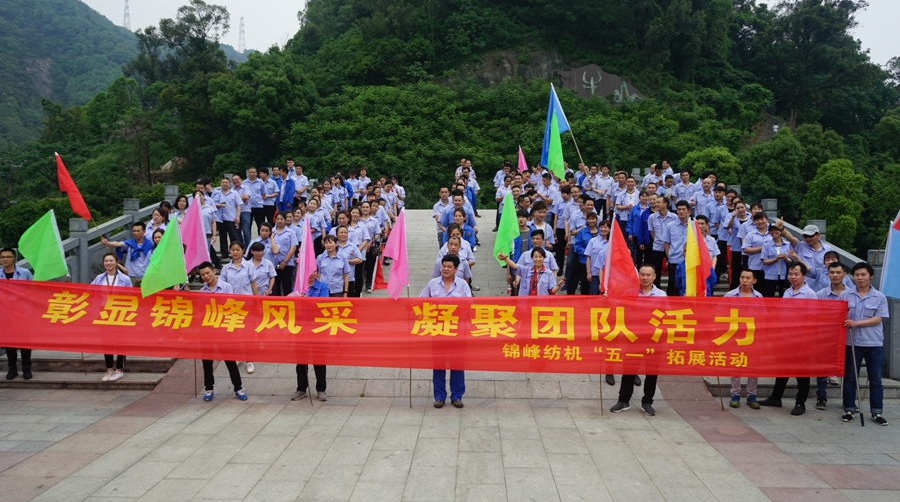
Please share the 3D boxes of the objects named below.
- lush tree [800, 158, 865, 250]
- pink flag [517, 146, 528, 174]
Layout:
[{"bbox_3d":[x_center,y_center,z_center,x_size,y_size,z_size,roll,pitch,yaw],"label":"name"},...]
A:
[{"bbox_3d":[16.942,-1.705,31.000,3.000,4.700,3.000,0,3,0],"label":"lush tree"},{"bbox_3d":[1.817,-2.188,17.300,0.360,0.900,0.200,0,3,0],"label":"pink flag"}]

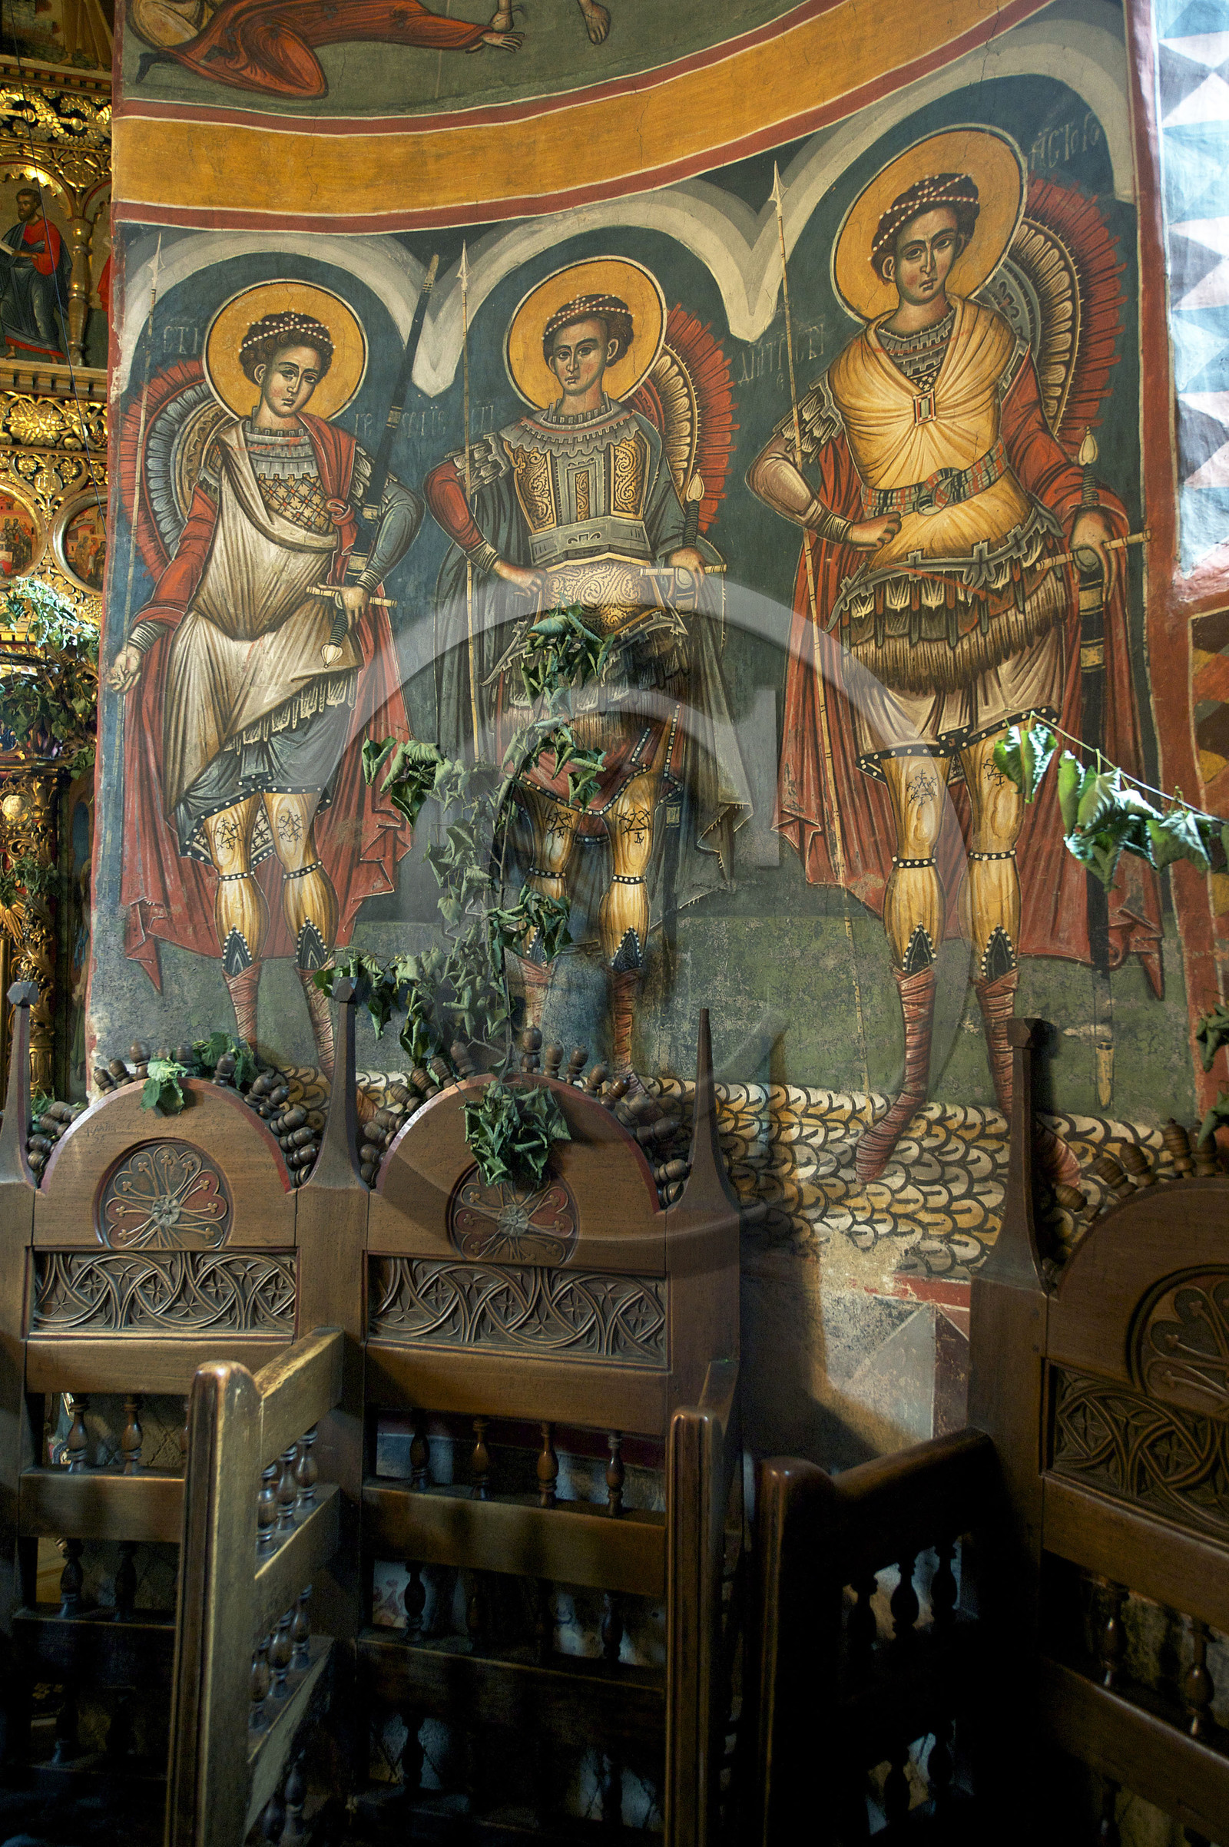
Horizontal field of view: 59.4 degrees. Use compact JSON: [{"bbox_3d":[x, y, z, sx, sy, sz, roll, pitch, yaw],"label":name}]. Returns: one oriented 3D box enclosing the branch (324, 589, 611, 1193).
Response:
[{"bbox_3d":[-0.265,-0.065,1.880,0.490,0.980,0.250,-1,-5,12],"label":"branch"}]

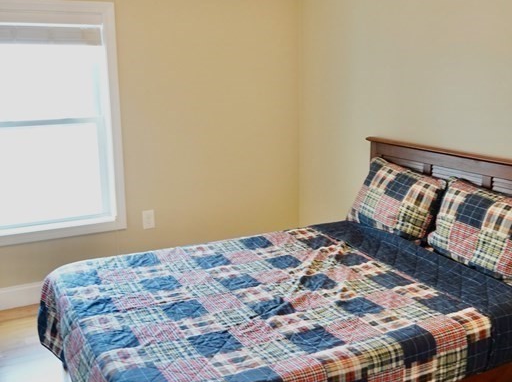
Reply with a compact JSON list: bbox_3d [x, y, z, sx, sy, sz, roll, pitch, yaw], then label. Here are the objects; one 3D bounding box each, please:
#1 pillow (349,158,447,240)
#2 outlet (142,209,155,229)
[{"bbox_3d":[0.774,0.053,3.264,0.160,0.410,0.580,21,0,-32],"label":"pillow"},{"bbox_3d":[-0.710,0.192,3.831,0.075,0.122,0.008,-7,14,-28],"label":"outlet"}]

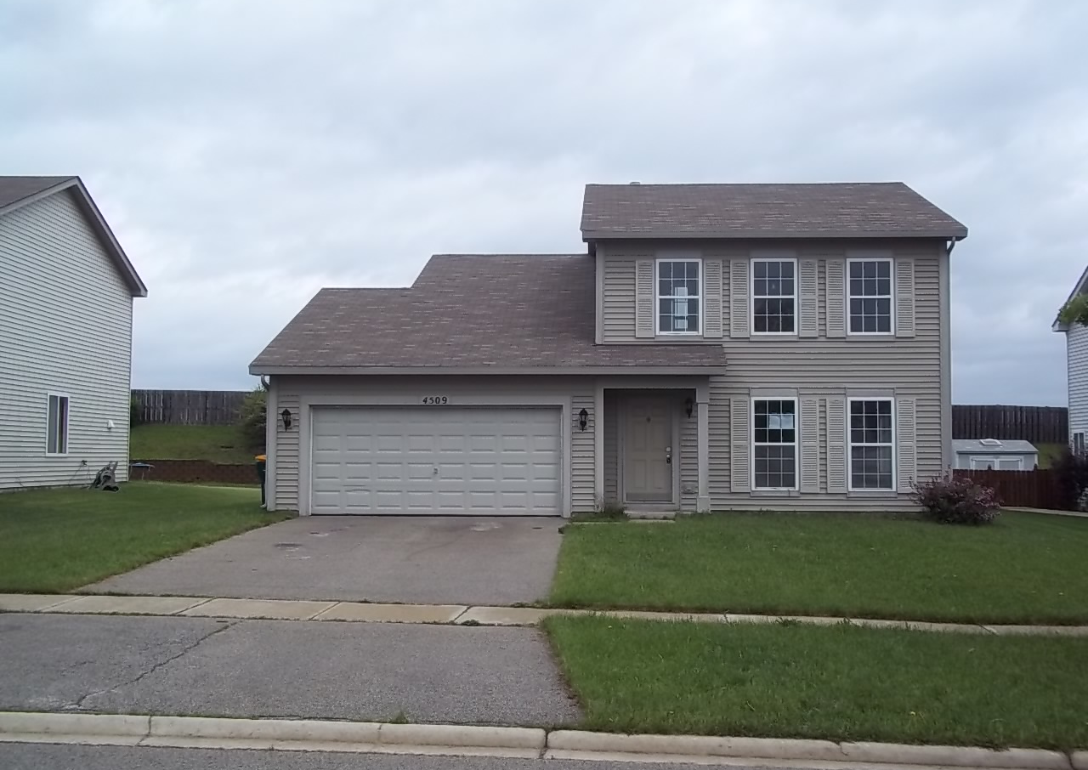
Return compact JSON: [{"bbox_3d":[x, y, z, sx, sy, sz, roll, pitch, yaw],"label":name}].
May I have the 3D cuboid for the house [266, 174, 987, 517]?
[{"bbox_3d":[1.512,-0.939,26.679,13.738,7.638,10.653,0,-4,3],"label":"house"}]

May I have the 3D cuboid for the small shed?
[{"bbox_3d":[17.230,3.355,44.053,3.120,2.450,2.450,0,-4,3],"label":"small shed"}]

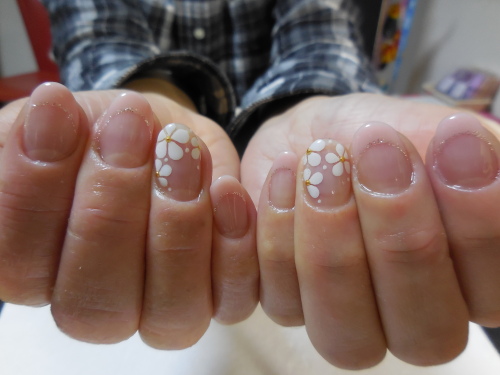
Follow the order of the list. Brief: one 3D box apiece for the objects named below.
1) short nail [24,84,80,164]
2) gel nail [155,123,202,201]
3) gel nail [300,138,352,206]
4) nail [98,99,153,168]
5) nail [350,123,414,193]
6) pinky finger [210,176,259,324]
[{"bbox_3d":[-0.046,-0.015,0.083,0.012,0.018,0.005,8,-11,-18],"label":"short nail"},{"bbox_3d":[-0.018,-0.007,0.087,0.011,0.018,0.005,-7,-11,2],"label":"gel nail"},{"bbox_3d":[0.018,-0.004,0.084,0.012,0.016,0.005,-3,-11,5],"label":"gel nail"},{"bbox_3d":[-0.028,-0.013,0.082,0.011,0.017,0.005,10,-12,-8],"label":"nail"},{"bbox_3d":[0.029,-0.007,0.081,0.012,0.016,0.005,-10,-14,19],"label":"nail"},{"bbox_3d":[-0.004,0.017,0.098,0.012,0.040,0.019,-3,-3,3],"label":"pinky finger"}]

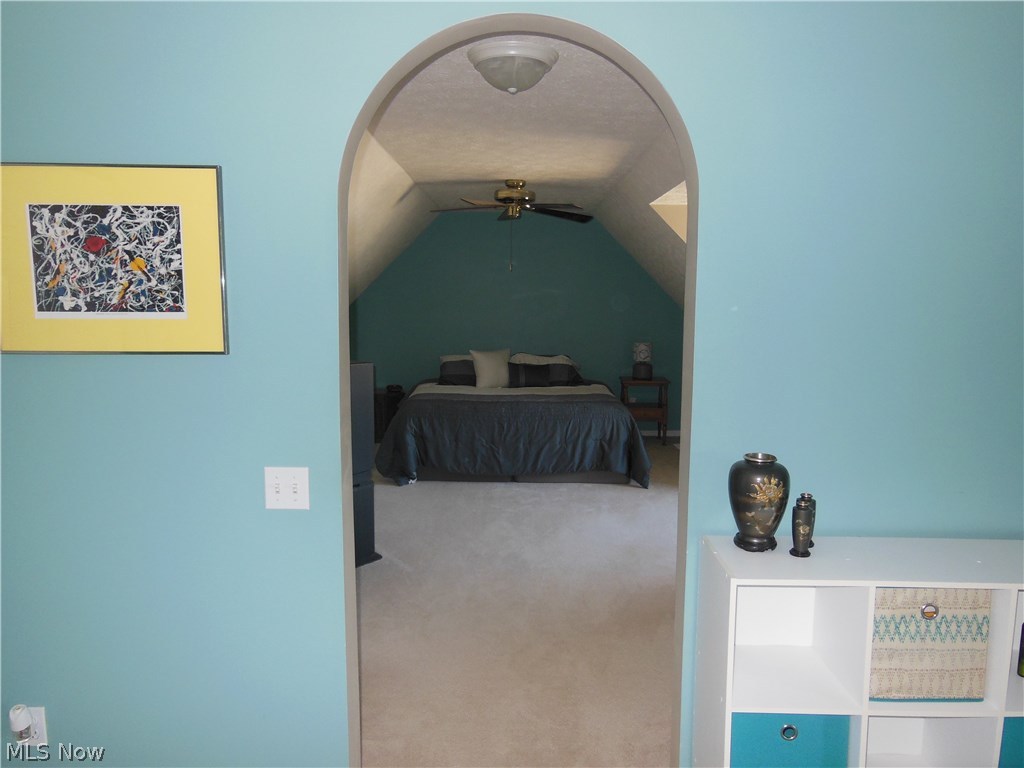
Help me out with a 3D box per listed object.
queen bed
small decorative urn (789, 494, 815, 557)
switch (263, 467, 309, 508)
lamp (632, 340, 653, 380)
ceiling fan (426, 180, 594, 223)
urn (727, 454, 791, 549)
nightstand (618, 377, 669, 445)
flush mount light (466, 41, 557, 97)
[{"bbox_3d":[0.030,0.224,7.050,2.250,0.990,2.140,0,7,1],"label":"queen bed"},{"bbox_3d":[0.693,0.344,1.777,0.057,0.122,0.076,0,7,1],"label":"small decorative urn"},{"bbox_3d":[-0.594,0.276,1.944,0.115,0.113,0.013,0,7,1],"label":"switch"},{"bbox_3d":[1.382,-0.242,7.805,0.210,0.392,0.210,0,7,1],"label":"lamp"},{"bbox_3d":[-0.002,-1.397,5.593,1.270,0.320,1.270,0,7,1],"label":"ceiling fan"},{"bbox_3d":[0.605,0.289,1.813,0.152,0.220,0.152,0,7,1],"label":"urn"},{"bbox_3d":[1.379,0.288,7.875,0.485,0.678,0.380,0,7,1],"label":"nightstand"},{"bbox_3d":[0.003,-1.135,2.703,0.332,0.140,0.332,0,7,1],"label":"flush mount light"}]

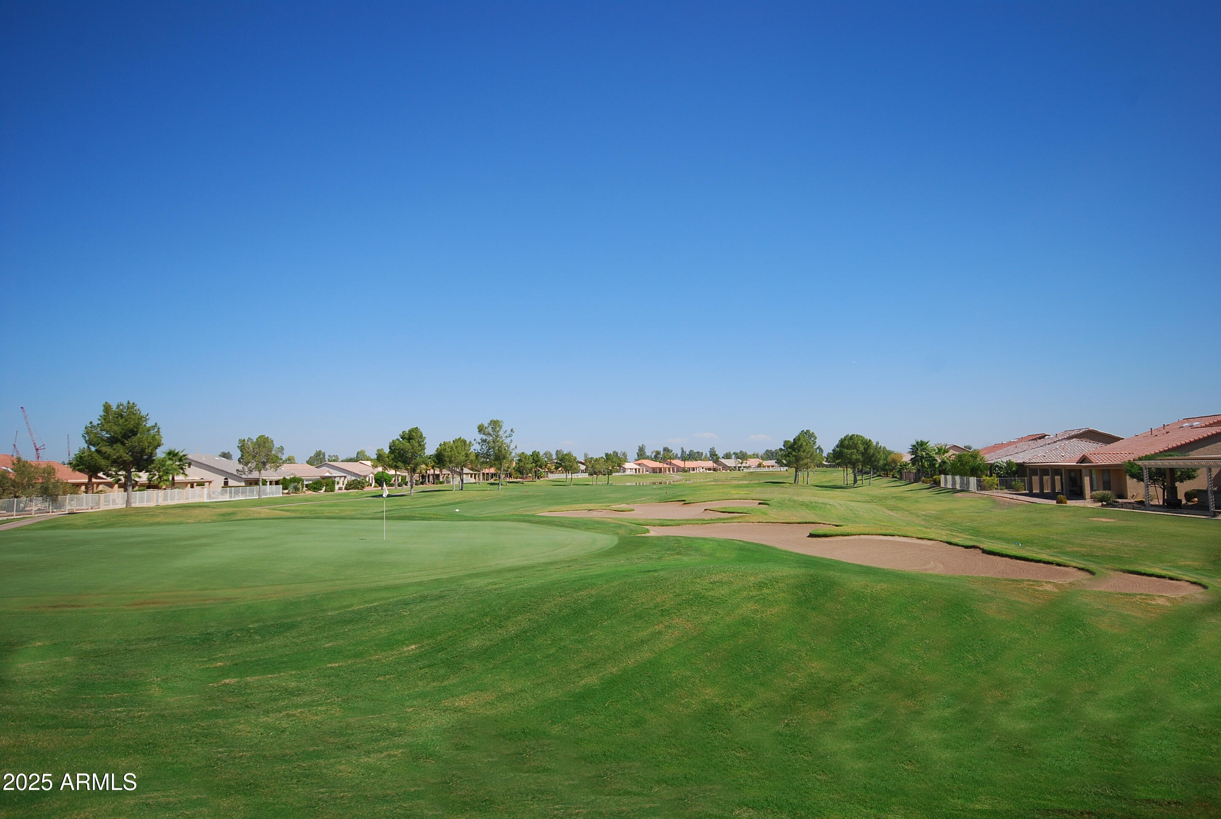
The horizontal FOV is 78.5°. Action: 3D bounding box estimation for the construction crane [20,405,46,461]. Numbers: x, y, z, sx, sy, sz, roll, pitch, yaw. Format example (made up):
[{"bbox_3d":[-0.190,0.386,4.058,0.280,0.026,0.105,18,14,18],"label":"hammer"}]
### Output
[{"bbox_3d":[-772.520,35.730,1000.000,28.000,78.000,9.000,2,-5,-30],"label":"construction crane"}]

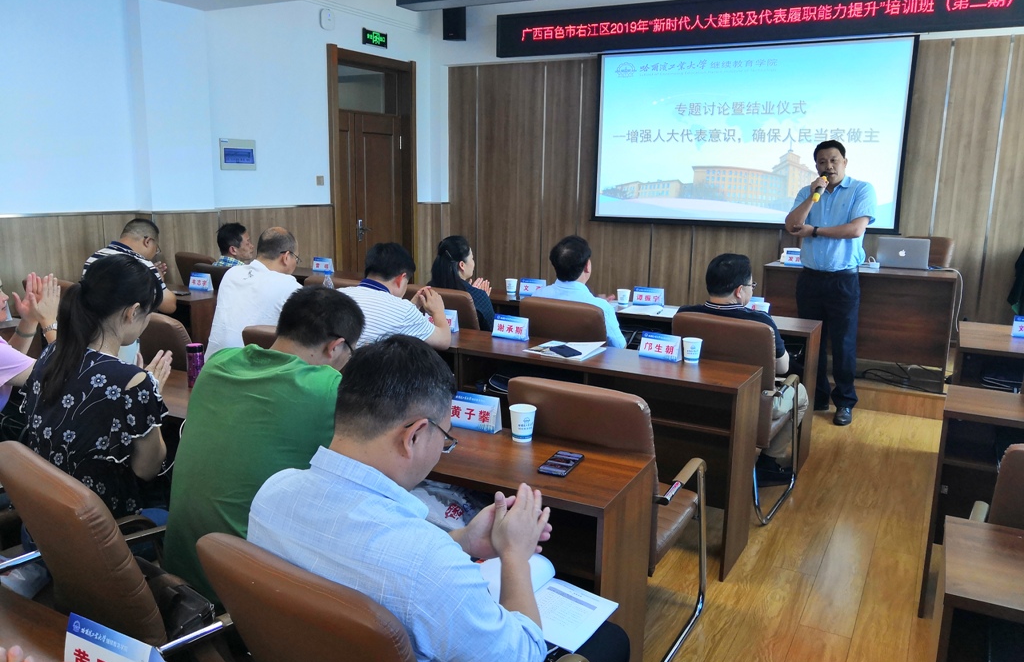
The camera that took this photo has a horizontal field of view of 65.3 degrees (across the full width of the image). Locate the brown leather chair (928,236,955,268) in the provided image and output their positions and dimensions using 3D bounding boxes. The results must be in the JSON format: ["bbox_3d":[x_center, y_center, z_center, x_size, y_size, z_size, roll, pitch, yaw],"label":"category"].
[{"bbox_3d":[2.963,-0.213,5.966,0.550,0.920,0.620,12,15,43],"label":"brown leather chair"}]

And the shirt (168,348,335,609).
[{"bbox_3d":[-0.613,0.342,1.909,0.480,0.620,0.410,10,14,38],"label":"shirt"}]

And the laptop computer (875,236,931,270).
[{"bbox_3d":[2.653,-0.531,5.393,0.323,0.211,0.288,7,13,27],"label":"laptop computer"}]

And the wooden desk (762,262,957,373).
[{"bbox_3d":[2.344,-0.069,5.439,1.142,0.725,0.646,7,13,27],"label":"wooden desk"}]

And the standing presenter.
[{"bbox_3d":[1.942,-0.306,4.965,0.526,1.714,0.397,7,13,27],"label":"standing presenter"}]

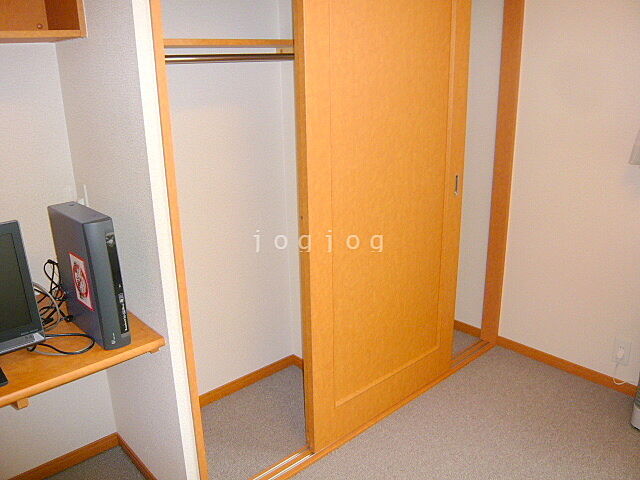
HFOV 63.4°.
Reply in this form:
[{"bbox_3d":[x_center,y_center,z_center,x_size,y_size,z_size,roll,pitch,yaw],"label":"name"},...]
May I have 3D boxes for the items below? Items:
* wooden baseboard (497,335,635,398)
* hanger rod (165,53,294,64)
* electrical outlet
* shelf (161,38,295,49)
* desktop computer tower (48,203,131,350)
[{"bbox_3d":[1.242,0.640,2.646,0.012,0.060,0.750,-16,22,-40],"label":"wooden baseboard"},{"bbox_3d":[-0.298,-0.654,1.877,0.800,0.026,0.026,-17,23,-39],"label":"hanger rod"},{"bbox_3d":[1.404,0.521,2.413,0.012,0.120,0.072,-16,22,-40],"label":"electrical outlet"},{"bbox_3d":[-0.387,-0.737,1.958,0.800,0.020,0.250,-17,23,-39],"label":"shelf"},{"bbox_3d":[-0.671,0.094,1.503,0.078,0.365,0.300,-16,22,-40],"label":"desktop computer tower"}]

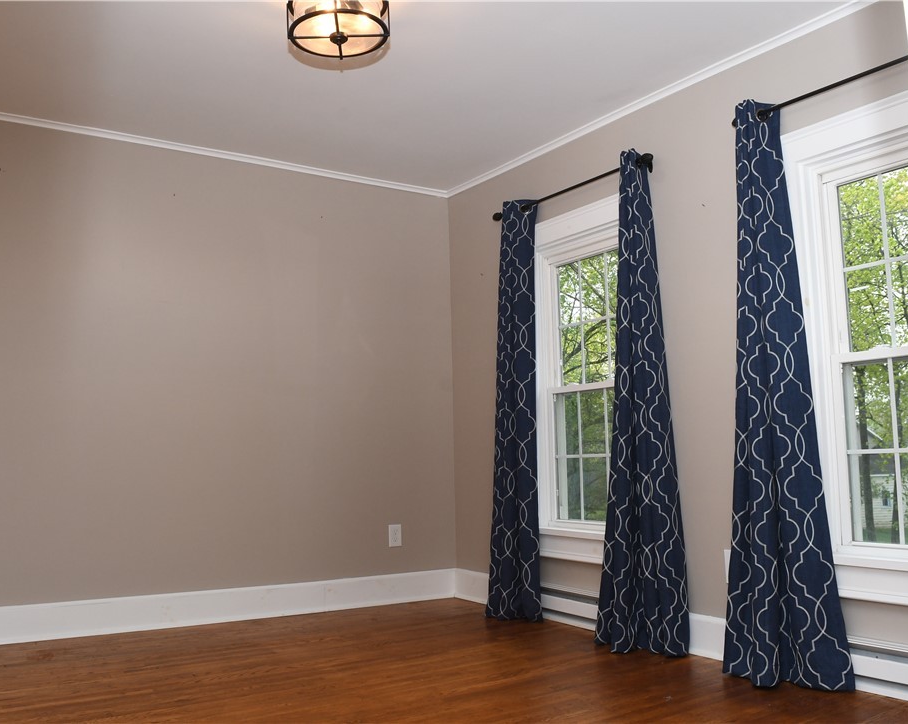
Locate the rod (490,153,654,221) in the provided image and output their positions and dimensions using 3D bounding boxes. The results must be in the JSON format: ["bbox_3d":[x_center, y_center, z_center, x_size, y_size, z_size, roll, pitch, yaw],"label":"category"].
[{"bbox_3d":[0.553,-0.835,4.016,0.100,0.075,1.120,4,-9,-36],"label":"rod"}]

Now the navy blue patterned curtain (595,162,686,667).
[{"bbox_3d":[0.791,0.132,3.522,0.170,2.140,0.400,4,-9,-36],"label":"navy blue patterned curtain"}]

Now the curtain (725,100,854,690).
[{"bbox_3d":[1.173,0.061,2.995,0.180,2.140,0.420,4,-9,-36],"label":"curtain"}]

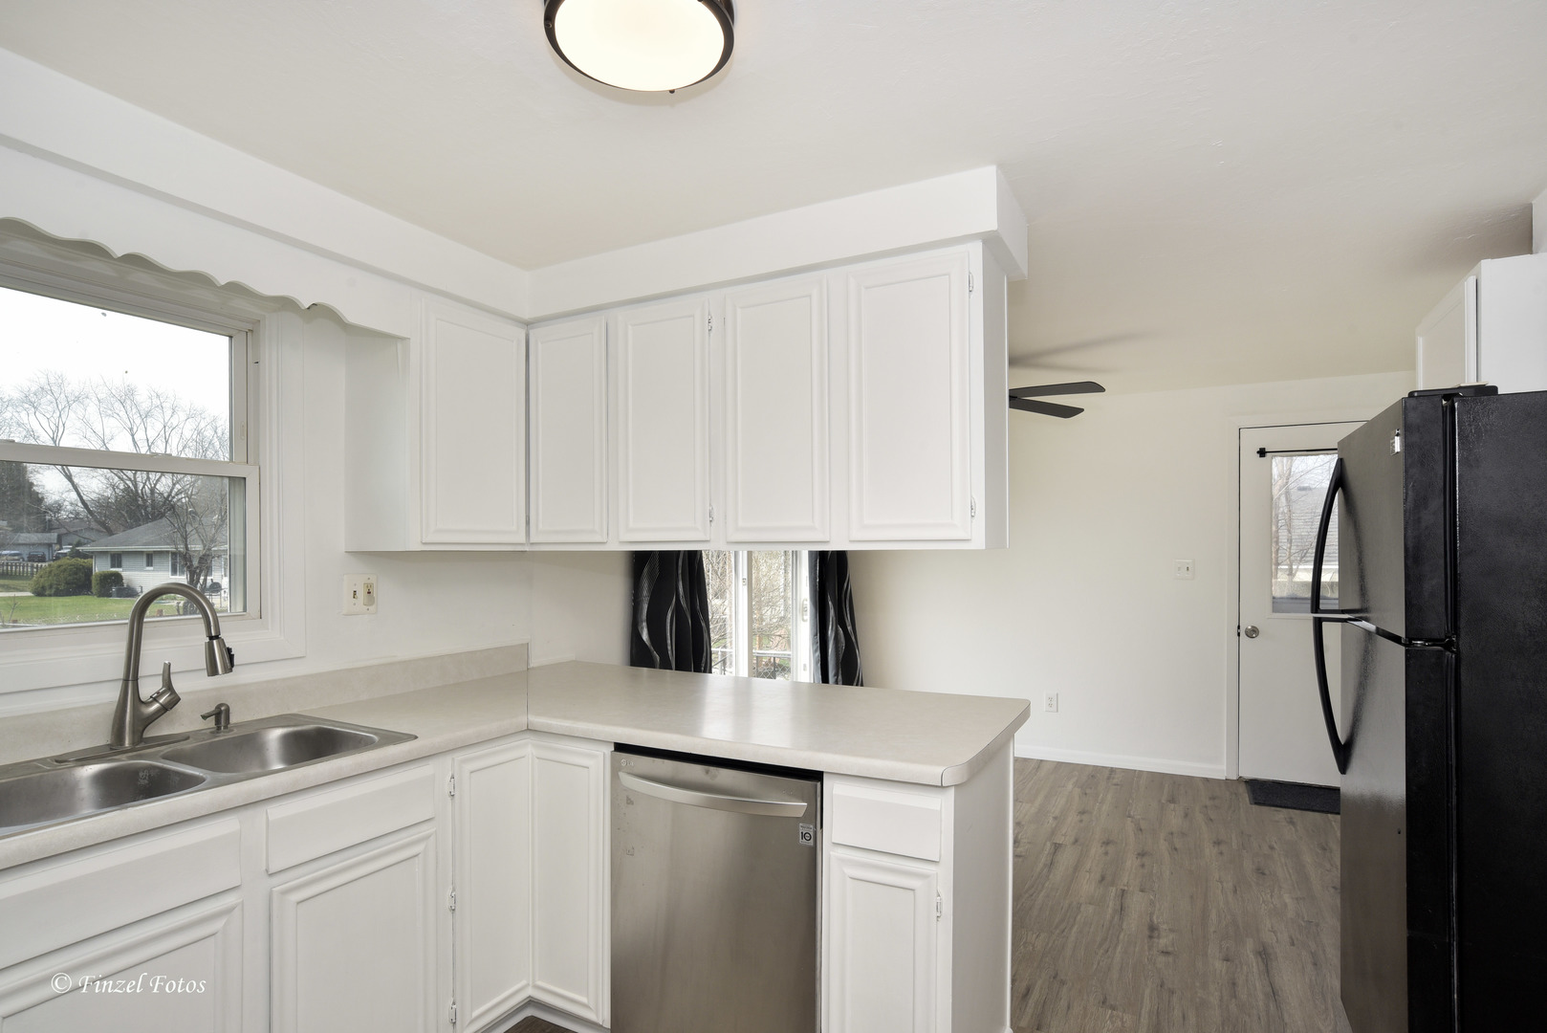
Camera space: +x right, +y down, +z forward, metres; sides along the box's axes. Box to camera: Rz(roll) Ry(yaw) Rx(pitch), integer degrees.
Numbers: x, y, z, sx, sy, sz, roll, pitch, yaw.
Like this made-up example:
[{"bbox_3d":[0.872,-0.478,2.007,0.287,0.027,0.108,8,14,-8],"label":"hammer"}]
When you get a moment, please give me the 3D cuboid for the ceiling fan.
[{"bbox_3d":[1.040,-0.615,3.880,1.270,0.360,1.270,-1,-2,28],"label":"ceiling fan"}]

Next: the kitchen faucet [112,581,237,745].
[{"bbox_3d":[-1.415,0.350,1.832,0.270,0.385,0.145,0,-2,13],"label":"kitchen faucet"}]

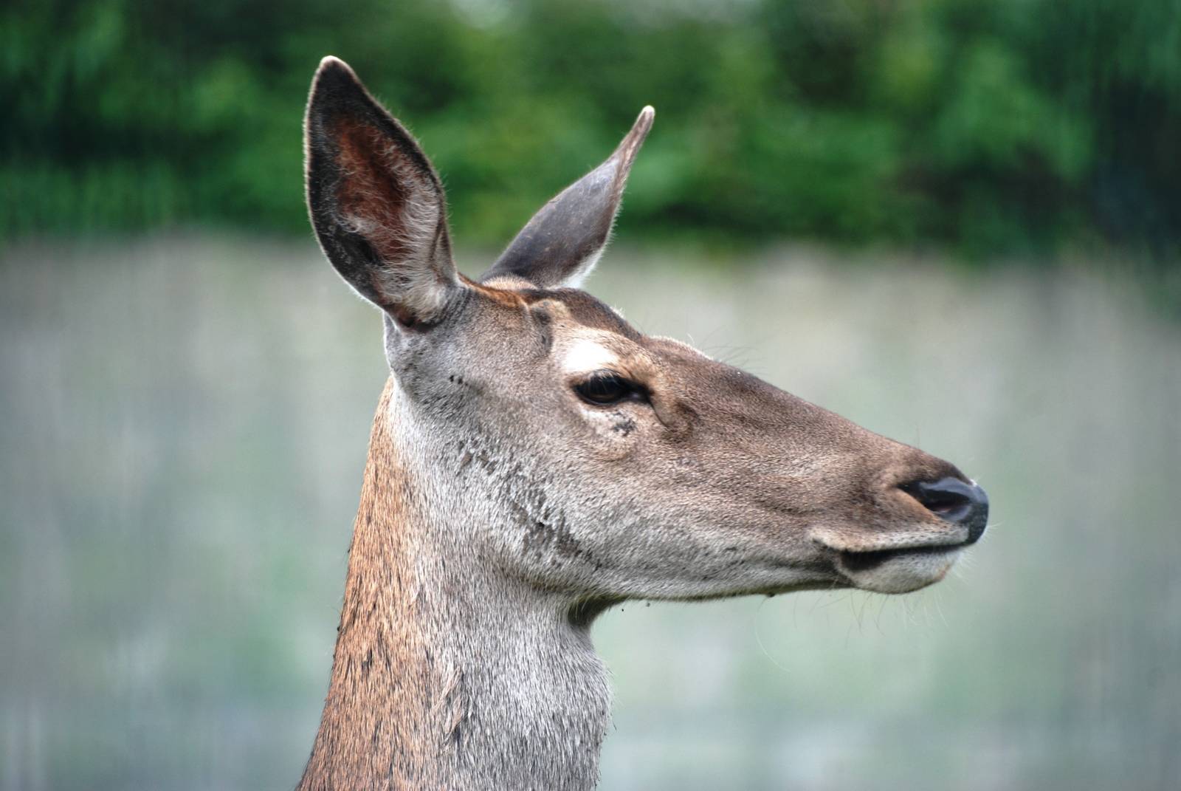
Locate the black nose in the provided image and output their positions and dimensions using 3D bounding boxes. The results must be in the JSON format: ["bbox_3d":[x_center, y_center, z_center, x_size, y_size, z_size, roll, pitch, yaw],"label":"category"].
[{"bbox_3d":[0.202,0.065,7.580,0.048,0.037,0.056,10,0,5],"label":"black nose"}]

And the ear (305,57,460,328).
[{"bbox_3d":[-0.117,-0.115,7.510,0.078,0.168,0.050,-16,22,5],"label":"ear"}]

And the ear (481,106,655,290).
[{"bbox_3d":[-0.015,-0.111,7.710,0.075,0.050,0.165,-34,17,44],"label":"ear"}]

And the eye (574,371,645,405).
[{"bbox_3d":[0.011,-0.004,7.530,0.041,0.022,0.018,4,6,-14],"label":"eye"}]

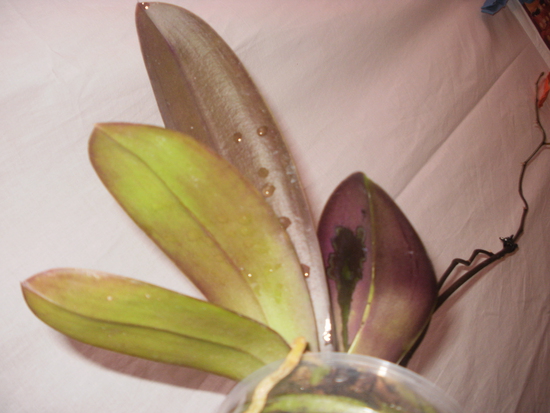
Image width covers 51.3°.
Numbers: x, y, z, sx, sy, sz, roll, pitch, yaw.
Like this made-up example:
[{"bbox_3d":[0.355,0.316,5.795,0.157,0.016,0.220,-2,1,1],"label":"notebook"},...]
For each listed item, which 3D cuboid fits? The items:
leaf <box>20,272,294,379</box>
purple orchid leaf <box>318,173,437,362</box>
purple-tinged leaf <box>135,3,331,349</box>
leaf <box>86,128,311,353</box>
[{"bbox_3d":[-0.073,0.076,0.365,0.181,0.030,0.046,17,70,0],"label":"leaf"},{"bbox_3d":[0.066,0.042,0.373,0.074,0.040,0.132,-1,76,5],"label":"purple orchid leaf"},{"bbox_3d":[-0.024,-0.029,0.408,0.073,0.035,0.296,-27,79,-7],"label":"purple-tinged leaf"},{"bbox_3d":[-0.039,0.017,0.382,0.070,0.030,0.217,-42,84,-13],"label":"leaf"}]

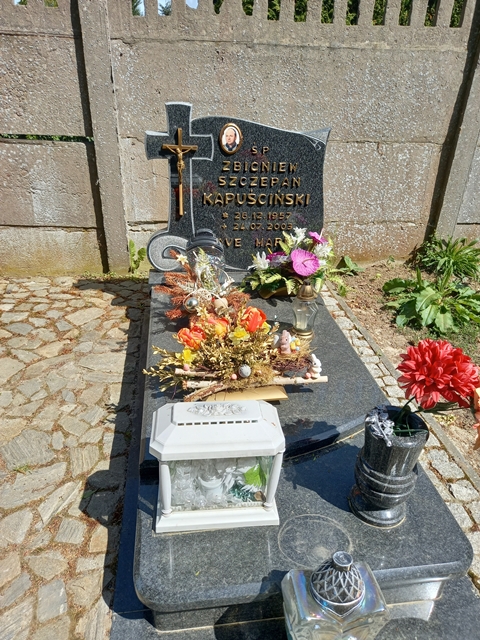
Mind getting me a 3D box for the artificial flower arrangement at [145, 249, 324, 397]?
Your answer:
[{"bbox_3d":[-0.051,-0.023,1.802,0.600,0.260,0.720,-2,27,-8],"label":"artificial flower arrangement"}]

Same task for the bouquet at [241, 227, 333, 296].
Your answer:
[{"bbox_3d":[0.205,-0.275,2.222,0.430,0.300,0.280,-2,25,-8],"label":"bouquet"}]

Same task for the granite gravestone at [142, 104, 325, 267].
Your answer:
[{"bbox_3d":[-0.011,-0.611,2.205,0.832,0.757,0.085,-2,25,-7],"label":"granite gravestone"}]

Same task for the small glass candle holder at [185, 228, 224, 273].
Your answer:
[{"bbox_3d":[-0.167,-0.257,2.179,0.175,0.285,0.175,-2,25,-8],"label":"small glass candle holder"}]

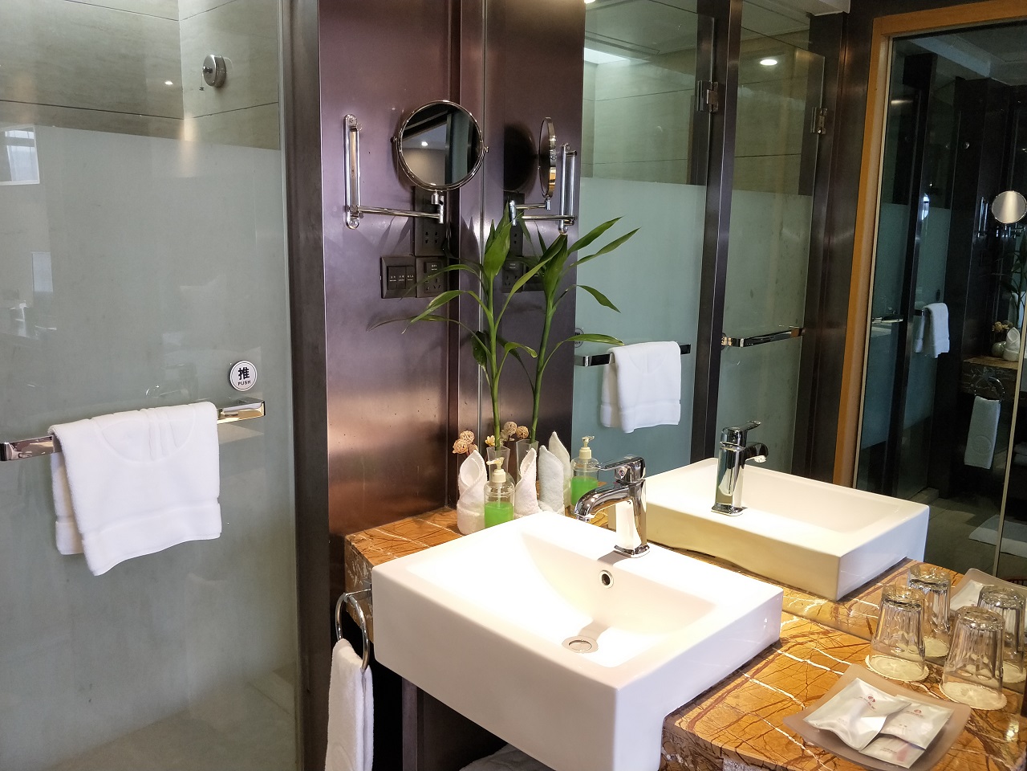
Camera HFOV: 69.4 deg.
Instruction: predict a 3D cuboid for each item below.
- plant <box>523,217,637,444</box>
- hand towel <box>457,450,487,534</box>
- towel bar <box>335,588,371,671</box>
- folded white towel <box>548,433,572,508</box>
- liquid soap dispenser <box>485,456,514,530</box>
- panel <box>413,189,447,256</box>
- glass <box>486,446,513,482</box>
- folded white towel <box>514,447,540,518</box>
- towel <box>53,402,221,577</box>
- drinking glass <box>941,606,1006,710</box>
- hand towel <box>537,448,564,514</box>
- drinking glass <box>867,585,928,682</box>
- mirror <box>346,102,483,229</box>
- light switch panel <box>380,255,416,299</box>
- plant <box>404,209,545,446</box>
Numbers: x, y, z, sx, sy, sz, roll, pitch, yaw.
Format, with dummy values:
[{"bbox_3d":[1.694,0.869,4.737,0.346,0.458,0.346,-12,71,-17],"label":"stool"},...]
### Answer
[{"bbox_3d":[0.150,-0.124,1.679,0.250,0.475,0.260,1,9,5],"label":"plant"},{"bbox_3d":[-0.088,0.228,1.622,0.067,0.172,0.067,3,9,14],"label":"hand towel"},{"bbox_3d":[-0.297,0.462,1.423,0.055,0.158,0.148,-6,11,-35],"label":"towel bar"},{"bbox_3d":[0.107,0.194,1.755,0.064,0.170,0.064,-2,9,-13],"label":"folded white towel"},{"bbox_3d":[-0.028,0.233,1.517,0.060,0.174,0.060,1,9,0],"label":"liquid soap dispenser"},{"bbox_3d":[-0.173,-0.350,1.601,0.086,0.146,0.010,-8,12,-43],"label":"panel"},{"bbox_3d":[-0.033,0.223,1.687,0.045,0.163,0.045,-7,12,-43],"label":"glass"},{"bbox_3d":[0.029,0.229,1.636,0.066,0.170,0.066,1,9,0],"label":"folded white towel"},{"bbox_3d":[-0.651,0.172,1.300,0.090,0.254,0.262,9,12,41],"label":"towel"},{"bbox_3d":[0.611,0.358,0.976,0.080,0.108,0.080,6,10,29],"label":"drinking glass"},{"bbox_3d":[0.086,0.216,1.641,0.058,0.168,0.065,8,12,41],"label":"hand towel"},{"bbox_3d":[0.547,0.347,1.046,0.078,0.108,0.078,6,10,29],"label":"drinking glass"},{"bbox_3d":[-0.198,-0.445,1.511,0.276,0.258,0.146,-1,9,-7],"label":"mirror"},{"bbox_3d":[-0.237,-0.227,1.561,0.086,0.086,0.010,-8,12,-43],"label":"light switch panel"},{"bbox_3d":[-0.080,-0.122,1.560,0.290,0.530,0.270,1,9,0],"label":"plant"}]

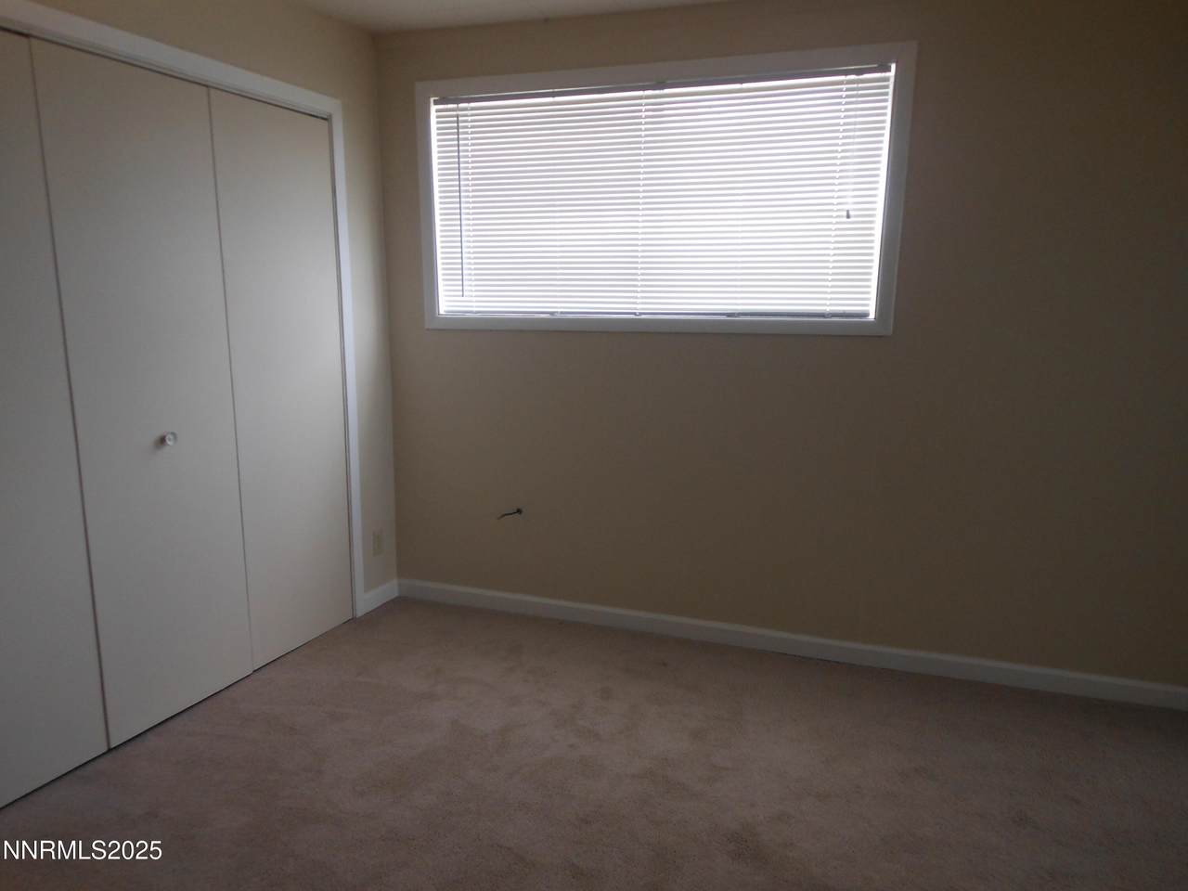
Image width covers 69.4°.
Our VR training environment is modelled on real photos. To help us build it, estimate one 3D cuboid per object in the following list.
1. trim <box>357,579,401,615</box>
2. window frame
[{"bbox_3d":[-0.973,0.682,3.891,0.018,0.087,0.300,4,11,21],"label":"trim"},{"bbox_3d":[0.176,-0.943,3.321,1.910,0.980,0.090,4,11,21],"label":"window frame"}]

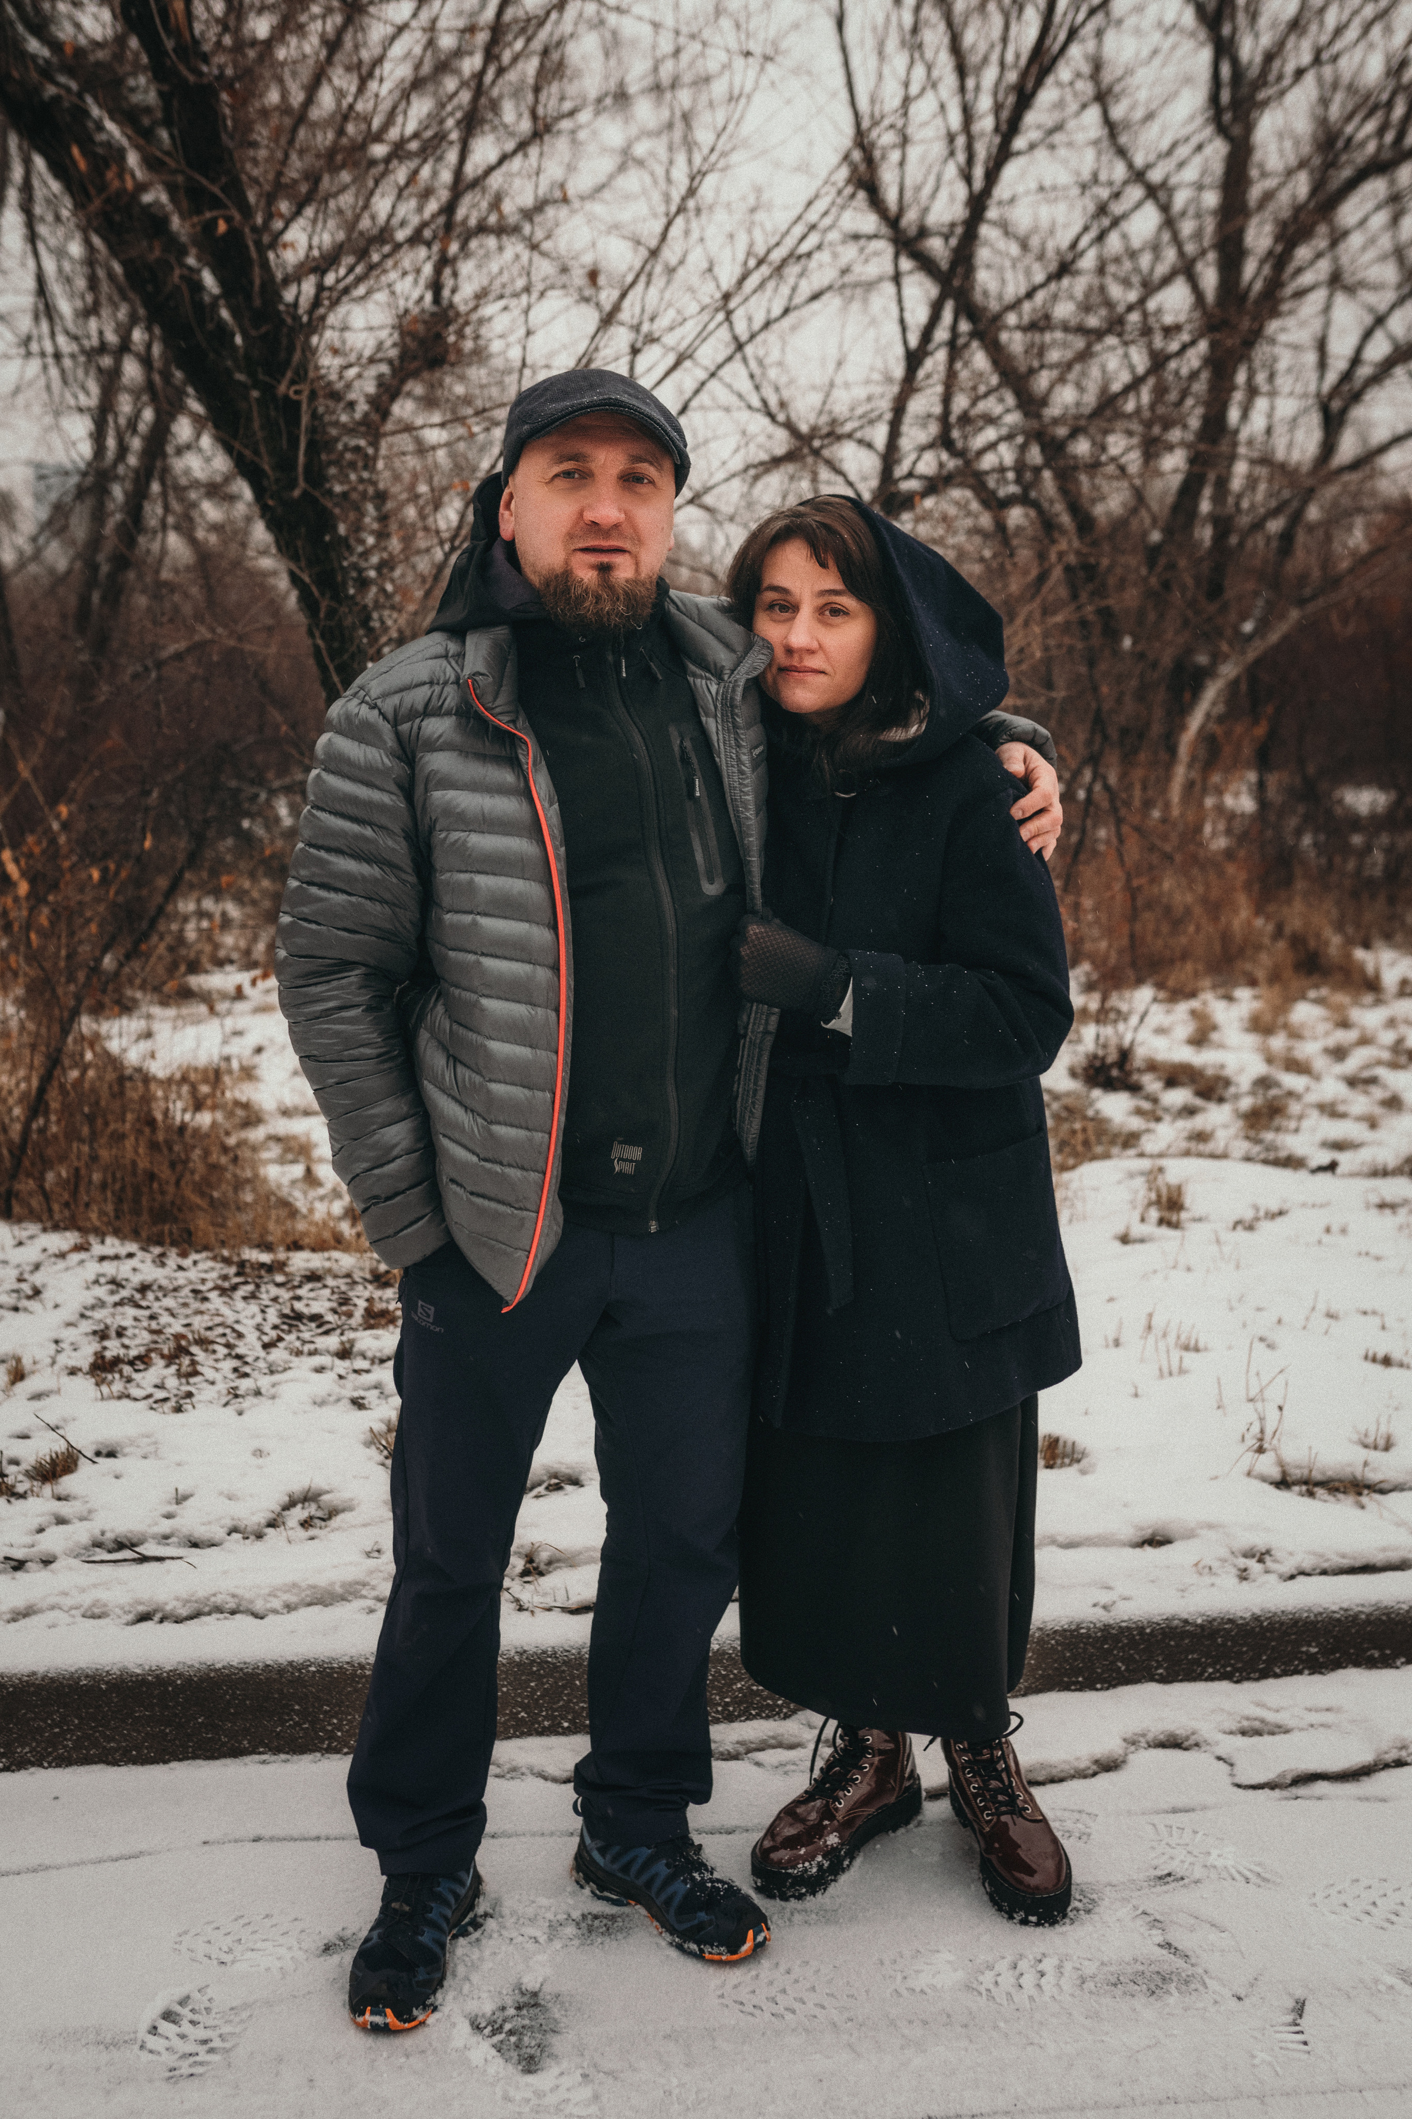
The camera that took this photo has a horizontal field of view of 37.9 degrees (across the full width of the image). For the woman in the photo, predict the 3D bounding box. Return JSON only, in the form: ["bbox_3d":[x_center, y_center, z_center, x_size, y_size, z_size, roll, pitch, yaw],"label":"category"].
[{"bbox_3d":[0.230,0.168,2.502,0.480,1.666,0.400,2,6,23],"label":"woman"}]

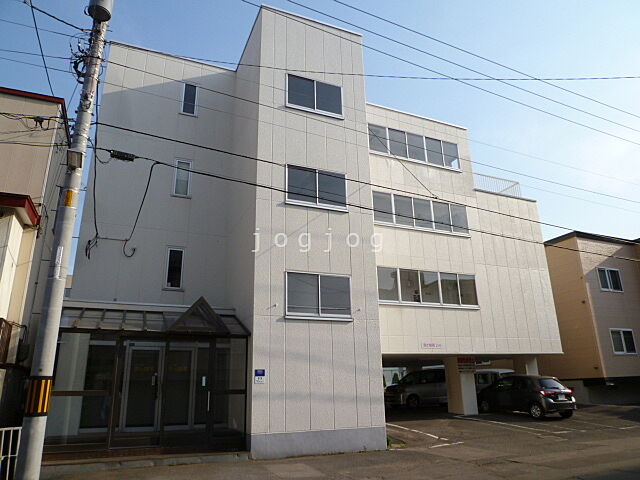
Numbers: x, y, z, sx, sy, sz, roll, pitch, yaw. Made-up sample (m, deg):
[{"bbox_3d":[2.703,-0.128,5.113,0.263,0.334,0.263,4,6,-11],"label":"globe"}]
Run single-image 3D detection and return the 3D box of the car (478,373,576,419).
[{"bbox_3d":[8.215,6.412,18.220,1.695,1.500,3.945,7,-19,-23],"label":"car"}]

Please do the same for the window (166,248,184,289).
[{"bbox_3d":[-4.228,0.866,12.927,0.462,1.208,0.130,6,-19,-22],"label":"window"}]

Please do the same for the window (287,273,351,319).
[{"bbox_3d":[-0.001,1.408,11.026,1.785,1.148,0.130,6,-19,-22],"label":"window"}]

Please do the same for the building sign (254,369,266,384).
[{"bbox_3d":[-1.326,3.049,9.877,0.228,0.294,0.030,6,-19,-22],"label":"building sign"}]

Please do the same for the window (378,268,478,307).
[{"bbox_3d":[4.054,1.803,16.332,4.442,1.293,0.150,6,-19,-22],"label":"window"}]

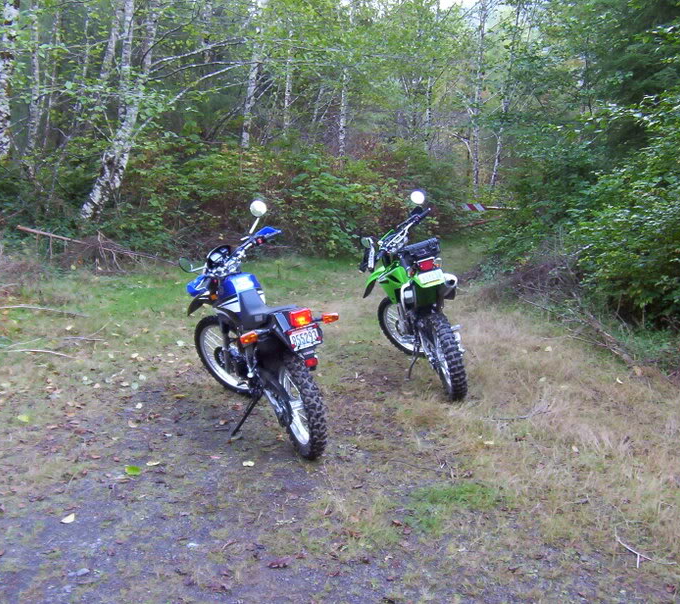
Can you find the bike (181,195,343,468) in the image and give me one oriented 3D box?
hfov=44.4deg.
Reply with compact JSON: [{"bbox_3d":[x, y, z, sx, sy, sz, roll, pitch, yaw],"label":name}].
[{"bbox_3d":[-0.560,0.113,5.402,0.837,1.448,2.069,-9,12,-22],"label":"bike"}]

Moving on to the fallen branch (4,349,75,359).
[{"bbox_3d":[-2.687,0.450,7.562,0.743,0.074,0.128,2,9,14],"label":"fallen branch"}]

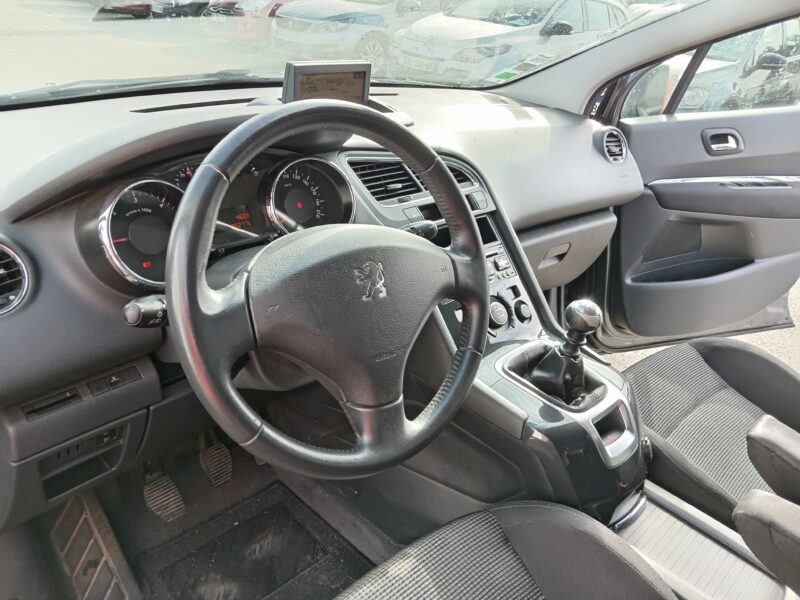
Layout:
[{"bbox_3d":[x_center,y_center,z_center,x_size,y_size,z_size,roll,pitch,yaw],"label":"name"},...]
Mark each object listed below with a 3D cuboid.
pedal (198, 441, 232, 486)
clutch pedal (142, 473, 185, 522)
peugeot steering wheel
[{"bbox_3d":[-0.357,0.318,1.120,0.060,0.068,0.028,-22,9,-39],"label":"pedal"},{"bbox_3d":[-0.438,0.365,1.070,0.060,0.028,0.068,-22,79,-39],"label":"clutch pedal"},{"bbox_3d":[-0.050,-0.012,0.603,0.384,0.384,0.100,-15,7,-40],"label":"peugeot steering wheel"}]

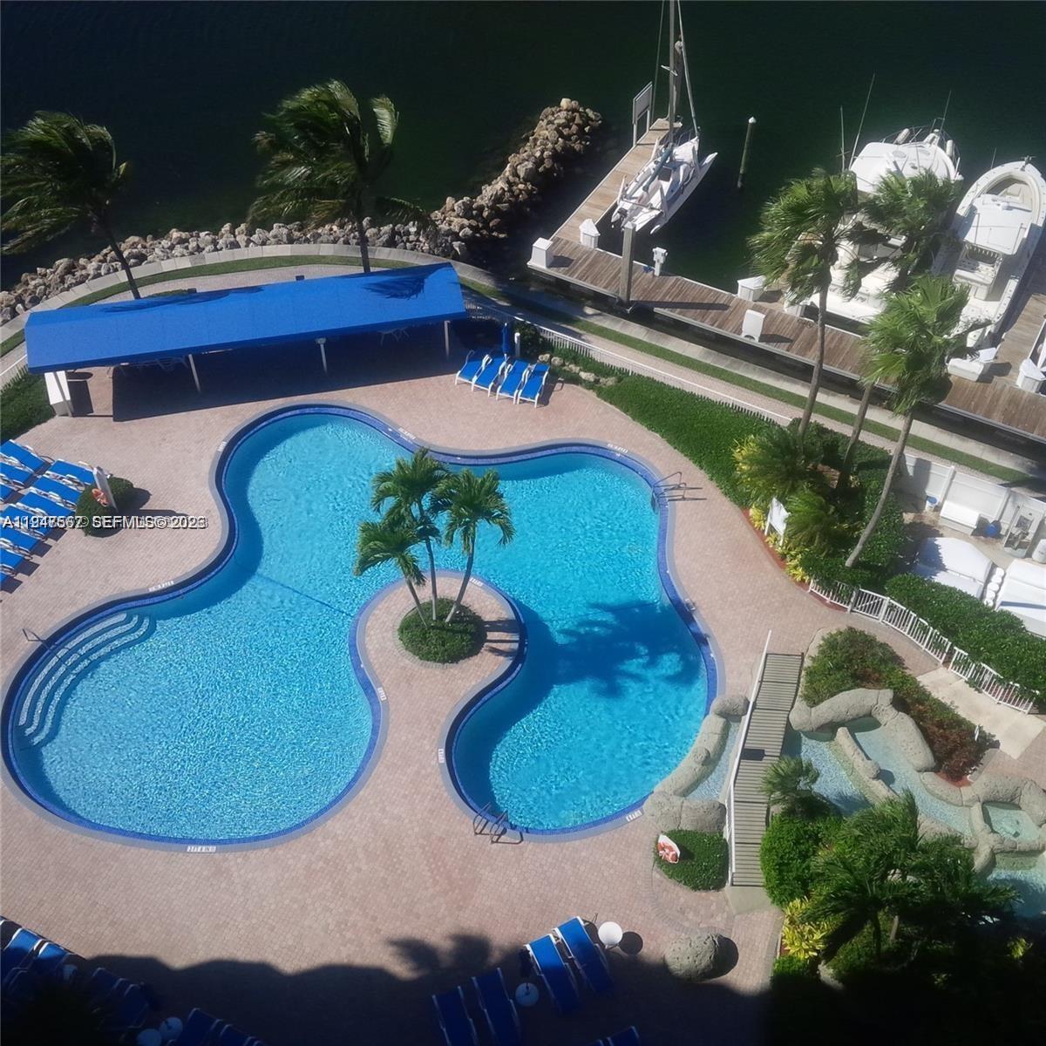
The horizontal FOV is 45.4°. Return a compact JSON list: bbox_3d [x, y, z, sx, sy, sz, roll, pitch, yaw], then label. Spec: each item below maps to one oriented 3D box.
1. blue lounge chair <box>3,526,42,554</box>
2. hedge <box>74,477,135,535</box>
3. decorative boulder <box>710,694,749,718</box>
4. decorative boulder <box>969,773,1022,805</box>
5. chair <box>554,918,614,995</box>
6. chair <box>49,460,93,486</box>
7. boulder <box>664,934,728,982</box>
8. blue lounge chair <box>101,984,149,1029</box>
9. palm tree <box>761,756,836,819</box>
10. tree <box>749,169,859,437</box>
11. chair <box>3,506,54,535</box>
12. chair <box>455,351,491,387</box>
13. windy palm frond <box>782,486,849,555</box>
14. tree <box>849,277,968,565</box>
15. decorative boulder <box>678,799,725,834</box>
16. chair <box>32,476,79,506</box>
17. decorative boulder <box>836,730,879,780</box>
[{"bbox_3d":[-15.160,0.349,37.070,1.850,0.620,0.700,22,52,18],"label":"blue lounge chair"},{"bbox_3d":[-13.895,-0.564,41.437,2.000,0.740,2.000,0,48,0],"label":"hedge"},{"bbox_3d":[5.437,4.841,32.873,1.000,0.550,0.650,0,48,0],"label":"decorative boulder"},{"bbox_3d":[13.099,7.352,34.597,1.450,0.650,1.000,0,48,0],"label":"decorative boulder"},{"bbox_3d":[1.442,9.979,28.696,0.700,0.620,1.850,-21,52,-17],"label":"chair"},{"bbox_3d":[-13.701,-1.453,38.283,1.800,0.620,0.690,18,51,15],"label":"chair"},{"bbox_3d":[4.304,10.865,31.230,1.500,0.850,1.200,0,48,0],"label":"boulder"},{"bbox_3d":[-8.768,11.003,27.794,0.700,0.620,1.850,19,52,16],"label":"blue lounge chair"},{"bbox_3d":[6.767,6.609,30.922,1.850,1.700,1.850,0,49,0],"label":"palm tree"},{"bbox_3d":[7.567,-5.176,35.959,2.950,9.300,2.950,0,48,0],"label":"tree"},{"bbox_3d":[-14.700,-0.043,37.018,1.800,0.620,0.690,20,51,16],"label":"chair"},{"bbox_3d":[-1.803,-5.817,46.333,0.720,0.580,1.930,17,50,14],"label":"chair"},{"bbox_3d":[8.503,-0.038,36.208,1.750,2.100,1.750,0,48,0],"label":"windy palm frond"},{"bbox_3d":[9.492,-1.793,32.940,3.000,9.700,3.000,0,49,0],"label":"tree"},{"bbox_3d":[4.410,7.224,30.672,1.150,0.650,0.900,0,48,0],"label":"decorative boulder"},{"bbox_3d":[-14.010,-0.914,37.800,1.800,0.620,0.690,21,51,17],"label":"chair"},{"bbox_3d":[8.609,5.960,32.168,0.500,0.550,1.650,-22,52,-19],"label":"decorative boulder"}]

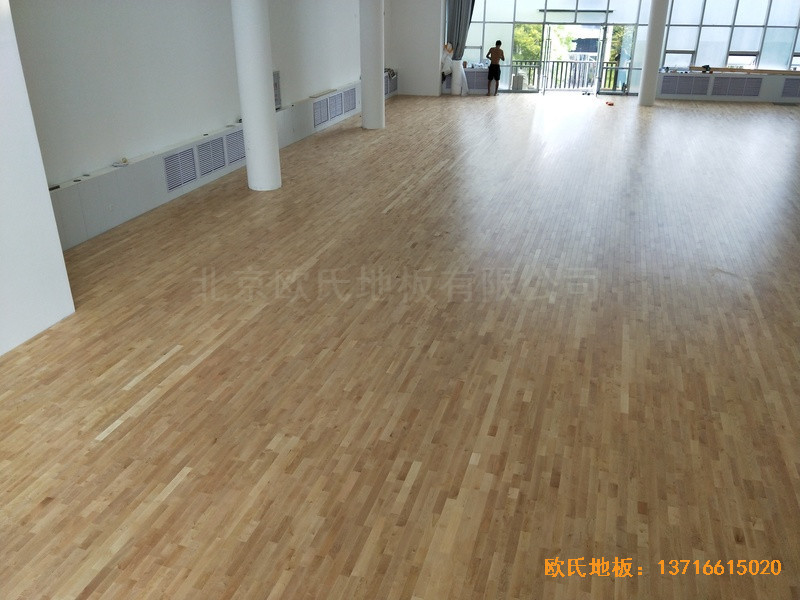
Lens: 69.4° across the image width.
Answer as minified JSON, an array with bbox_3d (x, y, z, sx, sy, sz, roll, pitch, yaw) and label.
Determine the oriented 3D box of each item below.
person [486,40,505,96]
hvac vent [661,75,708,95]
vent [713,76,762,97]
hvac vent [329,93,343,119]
[{"bbox_3d":[3.140,-7.600,18.970,0.550,1.690,0.360,9,29,17],"label":"person"},{"bbox_3d":[9.045,-6.783,18.299,1.330,0.540,0.050,9,29,17],"label":"hvac vent"},{"bbox_3d":[10.422,-6.585,17.862,1.320,0.530,0.050,9,29,17],"label":"vent"},{"bbox_3d":[-1.637,-4.991,14.911,0.050,0.540,0.770,9,29,17],"label":"hvac vent"}]

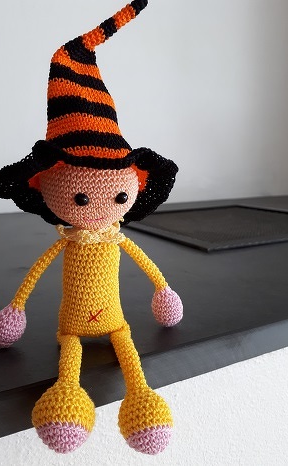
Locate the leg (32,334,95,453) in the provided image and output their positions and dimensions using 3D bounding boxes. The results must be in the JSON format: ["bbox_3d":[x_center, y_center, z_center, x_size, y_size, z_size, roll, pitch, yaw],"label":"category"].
[{"bbox_3d":[-0.051,0.093,0.226,0.035,0.035,0.081,-3,33,-13],"label":"leg"}]

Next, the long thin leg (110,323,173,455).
[{"bbox_3d":[-0.006,0.099,0.244,0.035,0.035,0.086,-5,51,-18],"label":"long thin leg"}]

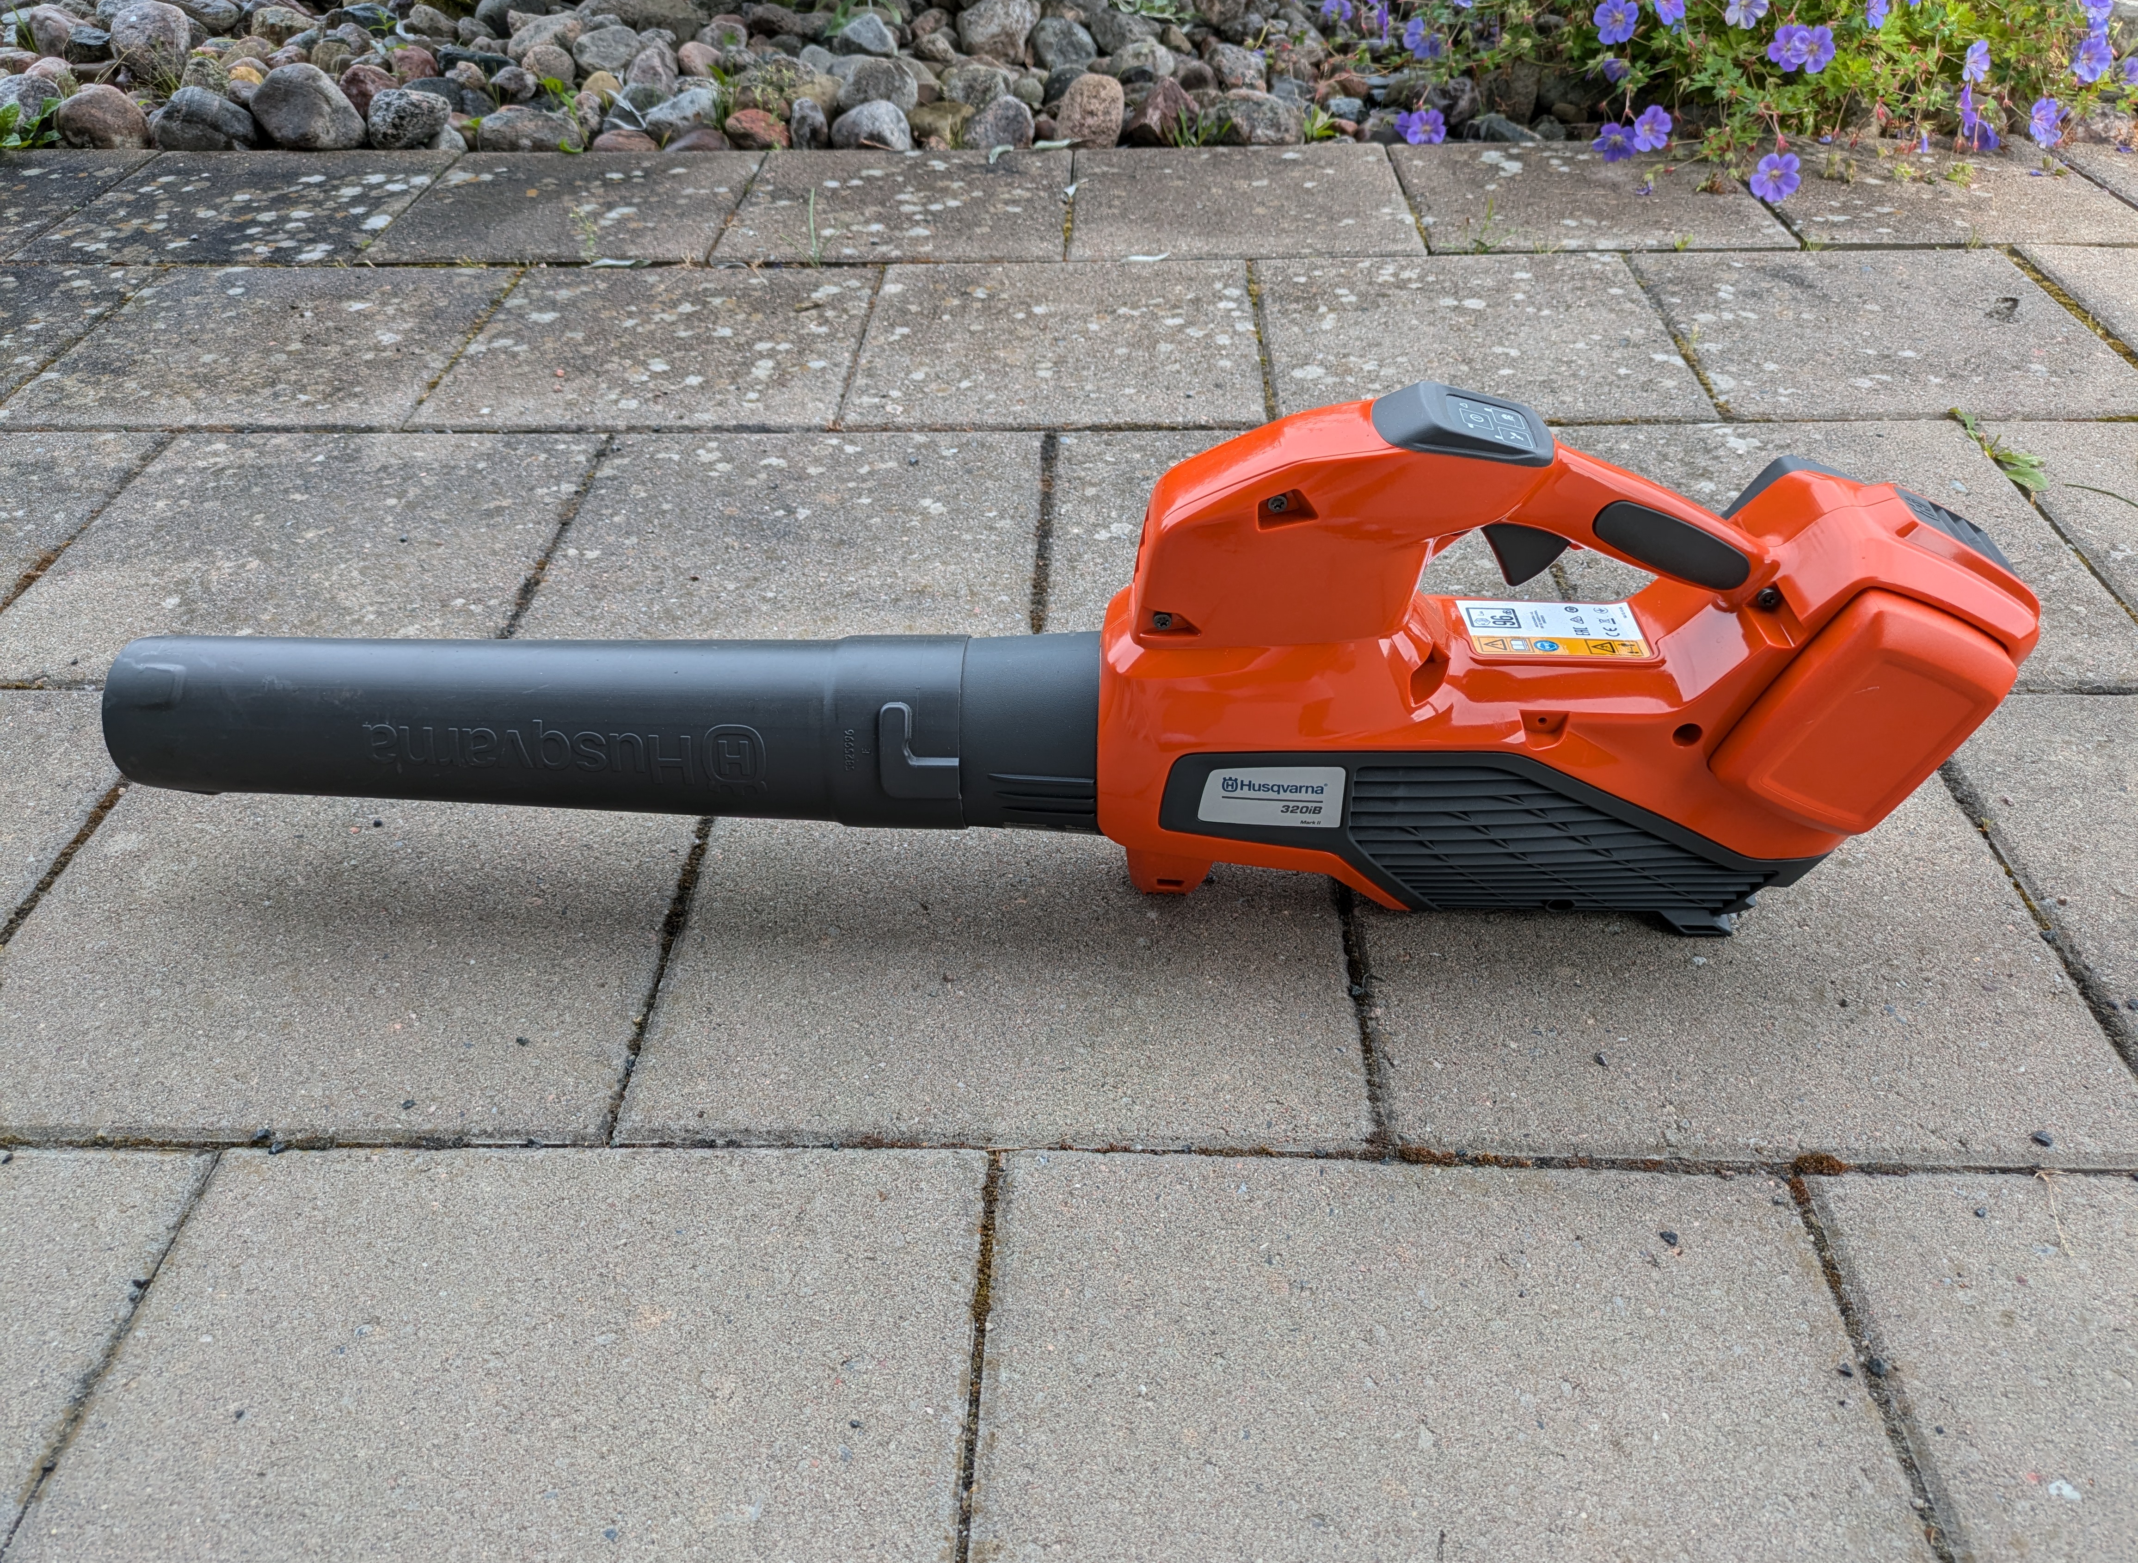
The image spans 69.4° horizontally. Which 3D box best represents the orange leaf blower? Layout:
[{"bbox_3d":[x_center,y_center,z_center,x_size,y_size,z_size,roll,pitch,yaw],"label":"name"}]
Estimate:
[{"bbox_3d":[-0.027,-0.062,0.761,0.958,0.265,0.155,1,40,3],"label":"orange leaf blower"}]

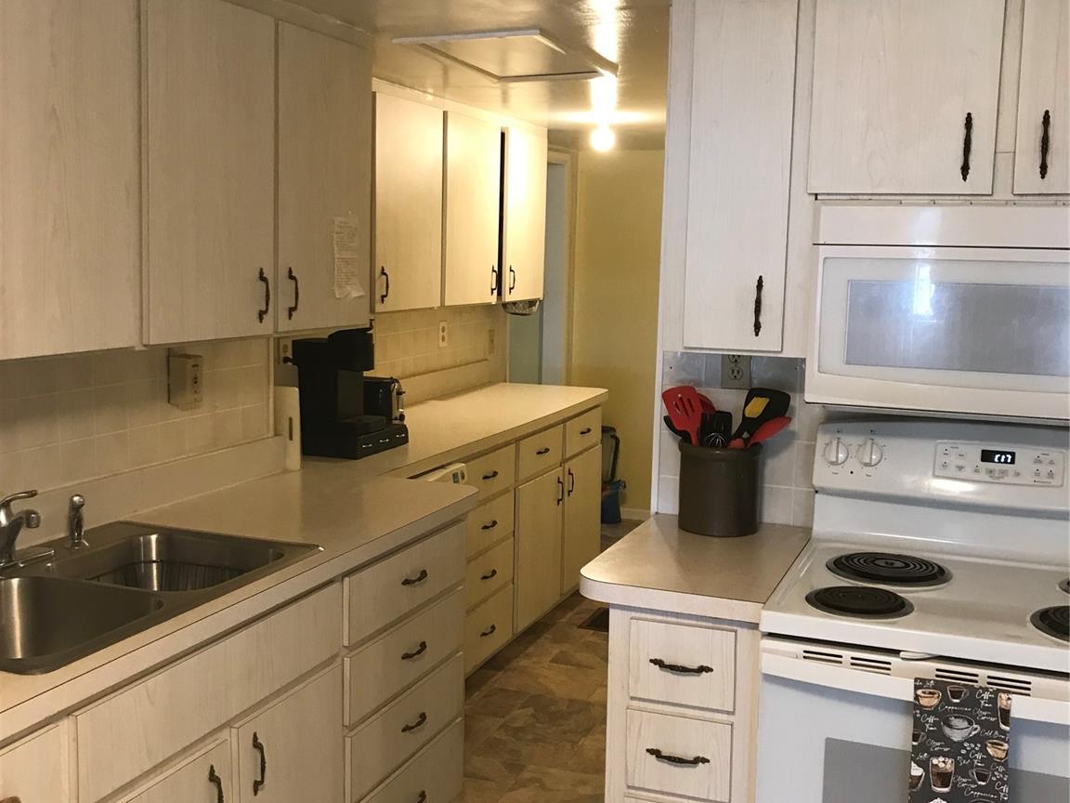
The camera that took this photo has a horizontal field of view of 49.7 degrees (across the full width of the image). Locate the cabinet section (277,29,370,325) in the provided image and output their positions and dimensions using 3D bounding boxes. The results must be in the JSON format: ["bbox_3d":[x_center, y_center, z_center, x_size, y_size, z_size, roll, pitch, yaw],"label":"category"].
[{"bbox_3d":[-0.673,-0.559,2.974,0.325,0.726,0.420,4,9,22],"label":"cabinet section"}]

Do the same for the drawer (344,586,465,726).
[{"bbox_3d":[-0.502,0.597,2.913,0.450,0.167,0.605,4,8,21],"label":"drawer"}]

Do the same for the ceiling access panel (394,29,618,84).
[{"bbox_3d":[-0.054,-0.971,3.263,0.410,0.033,0.750,4,8,21],"label":"ceiling access panel"}]

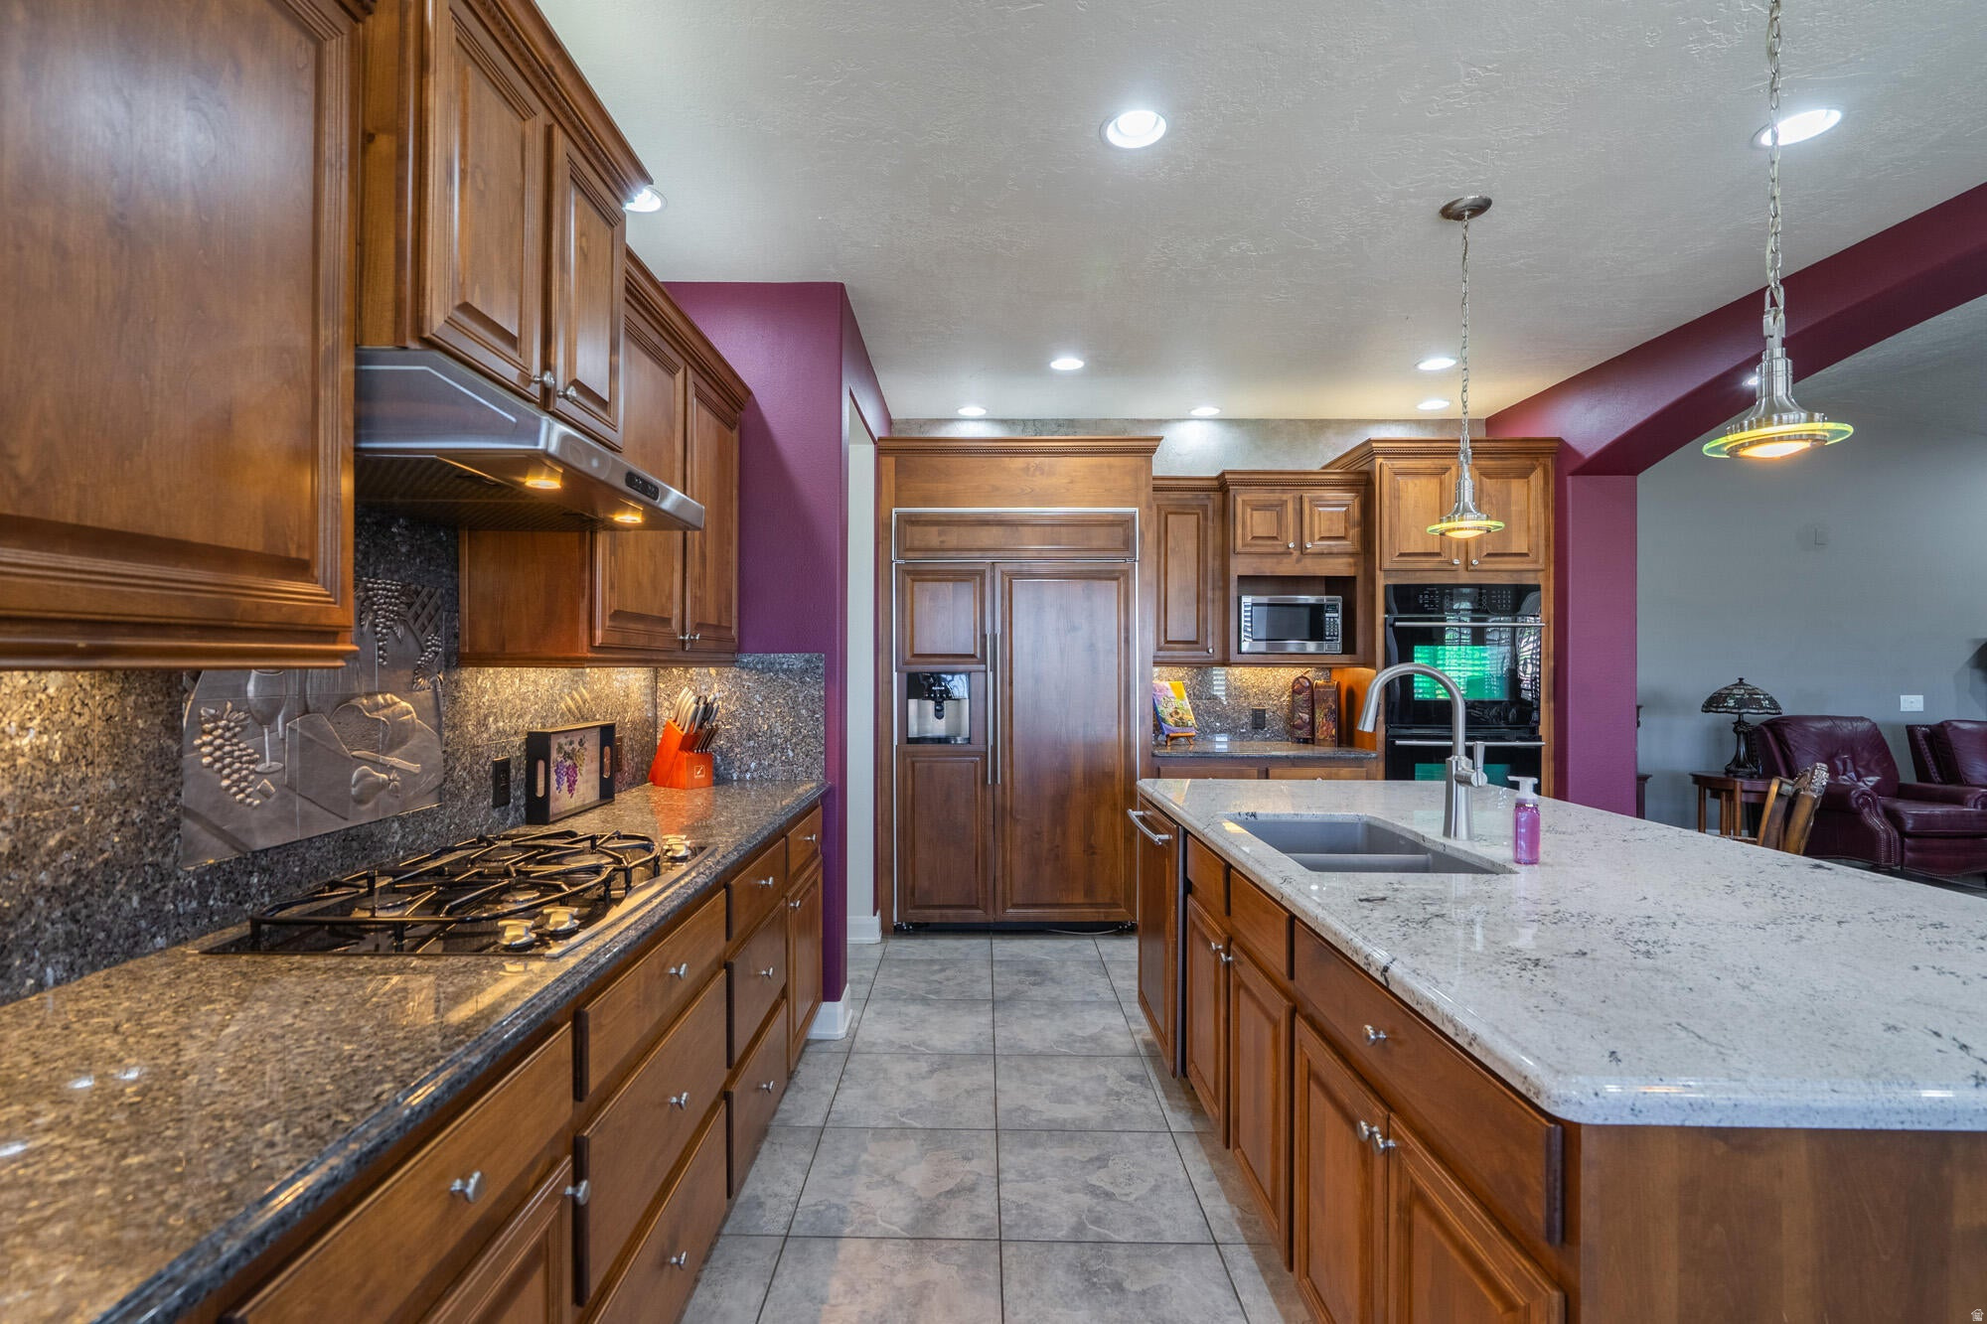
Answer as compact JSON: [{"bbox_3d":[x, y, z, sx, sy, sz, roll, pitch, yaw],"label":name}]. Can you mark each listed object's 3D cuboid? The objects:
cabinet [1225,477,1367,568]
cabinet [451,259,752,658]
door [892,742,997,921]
[{"bbox_3d":[1.525,-0.715,4.700,0.730,0.485,0.500,0,0,-1],"label":"cabinet"},{"bbox_3d":[-1.060,-0.484,2.640,0.360,0.990,1.170,0,0,-1],"label":"cabinet"},{"bbox_3d":[-0.237,0.855,4.385,0.490,0.868,0.050,0,0,-1],"label":"door"}]

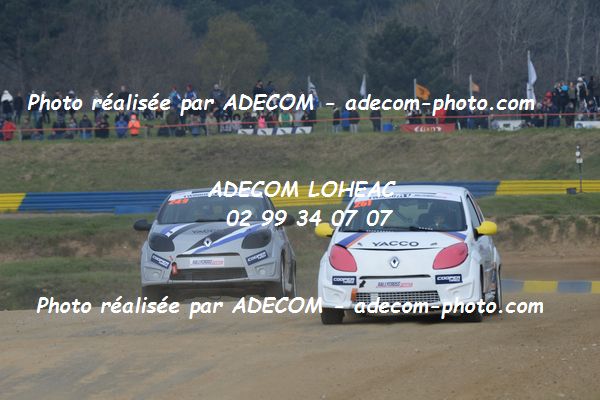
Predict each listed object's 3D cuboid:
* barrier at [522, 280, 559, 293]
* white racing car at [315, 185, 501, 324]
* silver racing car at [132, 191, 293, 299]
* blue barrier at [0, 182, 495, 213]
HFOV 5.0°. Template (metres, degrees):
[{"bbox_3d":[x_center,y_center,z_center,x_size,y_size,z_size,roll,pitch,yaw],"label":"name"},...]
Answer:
[{"bbox_3d":[6.512,2.364,185.000,0.980,0.380,0.400,-1,1,0],"label":"barrier"},{"bbox_3d":[1.149,0.561,71.700,1.760,1.450,3.600,-1,2,6],"label":"white racing car"},{"bbox_3d":[-0.967,0.567,81.600,1.760,1.450,3.600,-2,-4,3],"label":"silver racing car"},{"bbox_3d":[-2.117,-0.143,325.000,23.300,0.980,0.350,-1,1,-5],"label":"blue barrier"}]

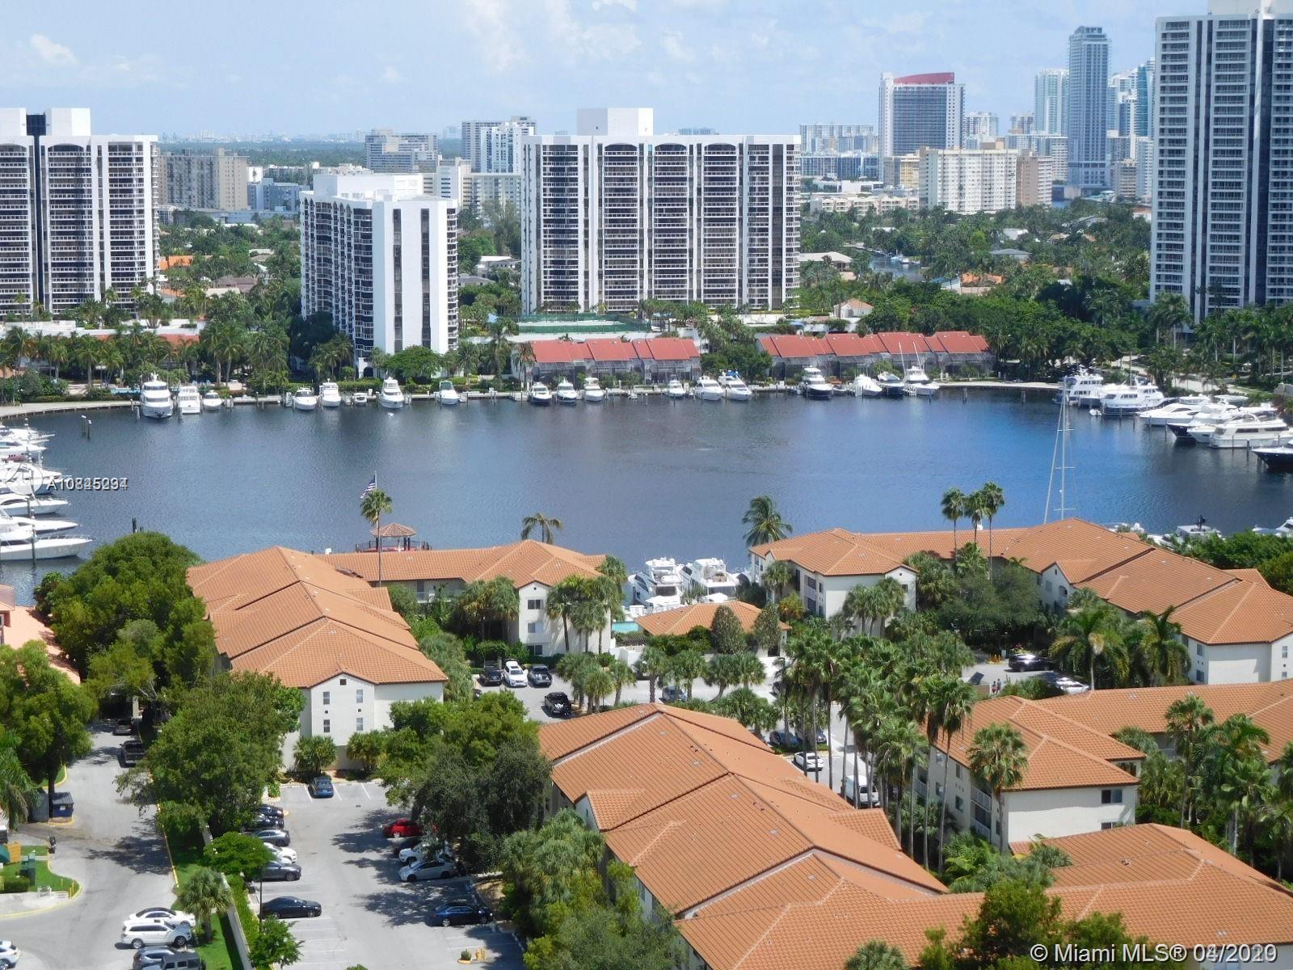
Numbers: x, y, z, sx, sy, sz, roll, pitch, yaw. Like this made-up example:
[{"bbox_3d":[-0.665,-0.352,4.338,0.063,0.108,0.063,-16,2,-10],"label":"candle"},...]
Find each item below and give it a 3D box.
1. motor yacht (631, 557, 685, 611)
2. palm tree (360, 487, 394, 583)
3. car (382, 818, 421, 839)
[{"bbox_3d":[-0.050,12.419,334.000,4.700,6.500,16.000,-2,8,-16],"label":"motor yacht"},{"bbox_3d":[-29.818,10.246,290.483,3.500,19.552,3.500,0,8,0],"label":"palm tree"},{"bbox_3d":[-20.200,29.310,224.587,4.600,1.470,1.800,-2,8,-13],"label":"car"}]

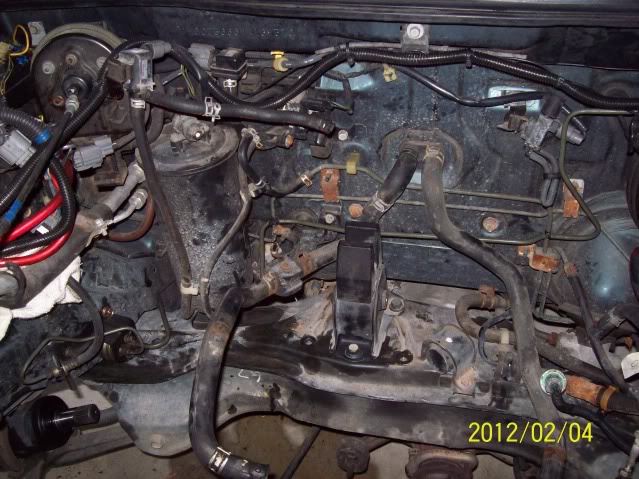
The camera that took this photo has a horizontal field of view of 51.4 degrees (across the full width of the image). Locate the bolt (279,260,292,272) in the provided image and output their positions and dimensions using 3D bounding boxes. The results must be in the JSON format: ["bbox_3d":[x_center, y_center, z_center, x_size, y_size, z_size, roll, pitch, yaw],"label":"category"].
[{"bbox_3d":[-0.045,0.036,0.890,0.016,0.010,0.014,6,41,10],"label":"bolt"}]

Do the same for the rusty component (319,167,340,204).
[{"bbox_3d":[0.015,-0.070,0.870,0.025,0.048,0.012,6,41,10],"label":"rusty component"}]

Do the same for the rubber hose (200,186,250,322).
[{"bbox_3d":[-0.113,0.020,0.830,0.059,0.161,0.071,6,41,10],"label":"rubber hose"}]

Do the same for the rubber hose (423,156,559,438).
[{"bbox_3d":[0.227,0.111,0.860,0.216,0.400,0.195,6,41,10],"label":"rubber hose"}]

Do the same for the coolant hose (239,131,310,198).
[{"bbox_3d":[-0.055,-0.094,0.819,0.073,0.084,0.055,6,41,10],"label":"coolant hose"}]

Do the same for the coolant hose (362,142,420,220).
[{"bbox_3d":[0.092,-0.071,0.845,0.064,0.107,0.038,6,41,10],"label":"coolant hose"}]

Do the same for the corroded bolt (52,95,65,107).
[{"bbox_3d":[-0.311,-0.165,0.790,0.014,0.014,0.012,6,41,10],"label":"corroded bolt"}]

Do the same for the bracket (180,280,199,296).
[{"bbox_3d":[-0.164,0.062,0.840,0.022,0.014,0.016,6,41,10],"label":"bracket"}]

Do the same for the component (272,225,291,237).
[{"bbox_3d":[-0.052,-0.013,0.920,0.024,0.014,0.015,6,41,10],"label":"component"}]

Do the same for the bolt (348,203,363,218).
[{"bbox_3d":[0.050,-0.040,0.905,0.020,0.019,0.012,6,41,10],"label":"bolt"}]

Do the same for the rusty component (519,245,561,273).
[{"bbox_3d":[0.292,0.025,0.885,0.054,0.030,0.025,6,41,10],"label":"rusty component"}]

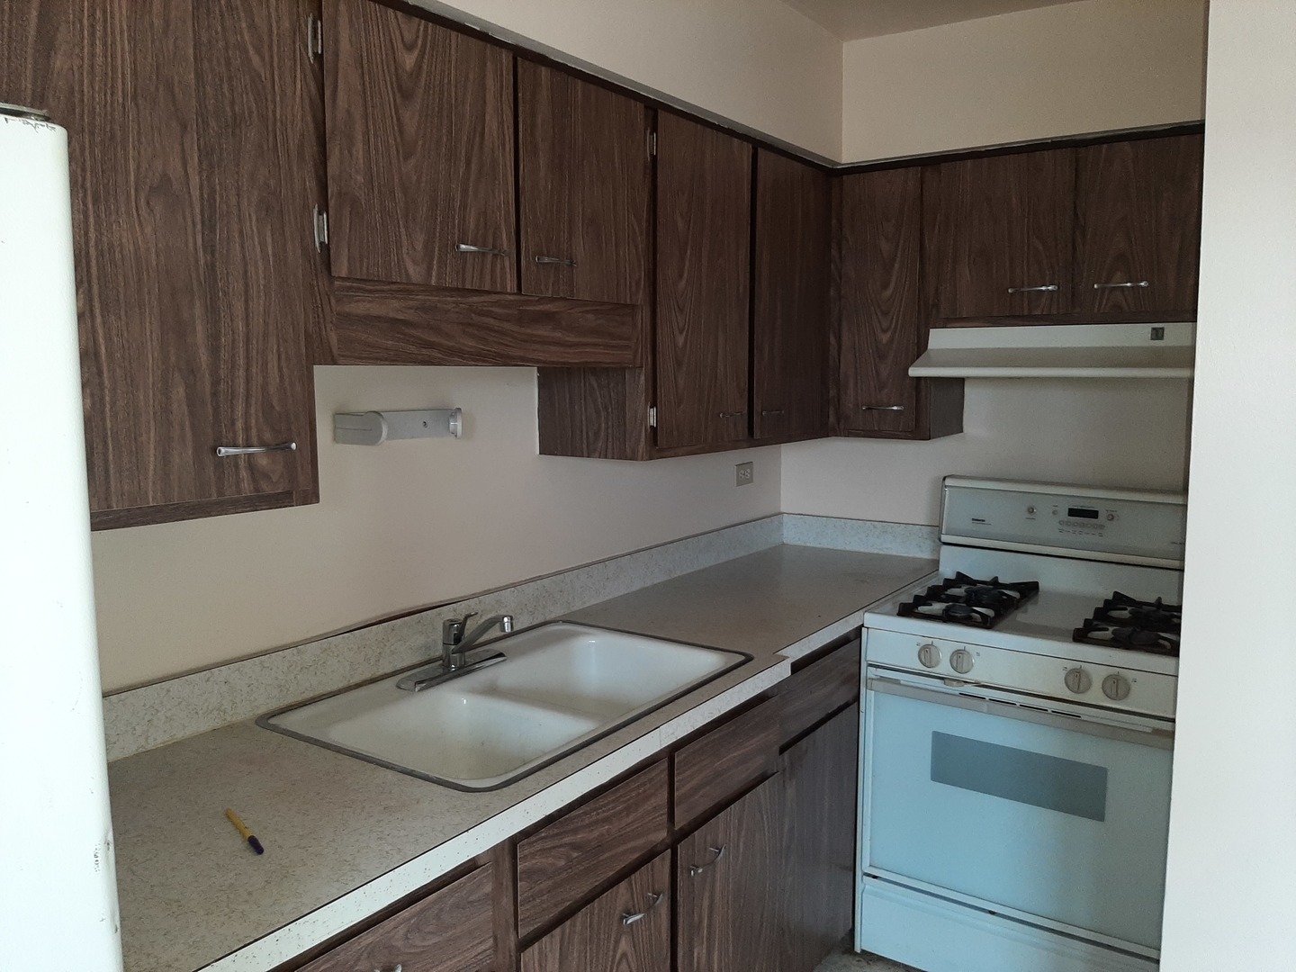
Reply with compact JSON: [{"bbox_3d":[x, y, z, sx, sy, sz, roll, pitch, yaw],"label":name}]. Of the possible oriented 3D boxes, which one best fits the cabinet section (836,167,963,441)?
[{"bbox_3d":[0.756,-0.529,2.915,0.301,0.754,0.321,4,8,35],"label":"cabinet section"}]

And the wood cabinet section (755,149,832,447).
[{"bbox_3d":[0.263,-0.516,2.759,0.337,0.764,0.460,4,8,35],"label":"wood cabinet section"}]

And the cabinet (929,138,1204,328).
[{"bbox_3d":[1.172,-0.648,2.575,0.734,0.457,0.352,4,8,35],"label":"cabinet"}]

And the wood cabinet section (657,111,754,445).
[{"bbox_3d":[-0.001,-0.470,2.382,0.337,0.764,0.466,4,8,35],"label":"wood cabinet section"}]

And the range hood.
[{"bbox_3d":[1.131,-0.354,2.546,0.740,0.131,0.504,4,8,35],"label":"range hood"}]

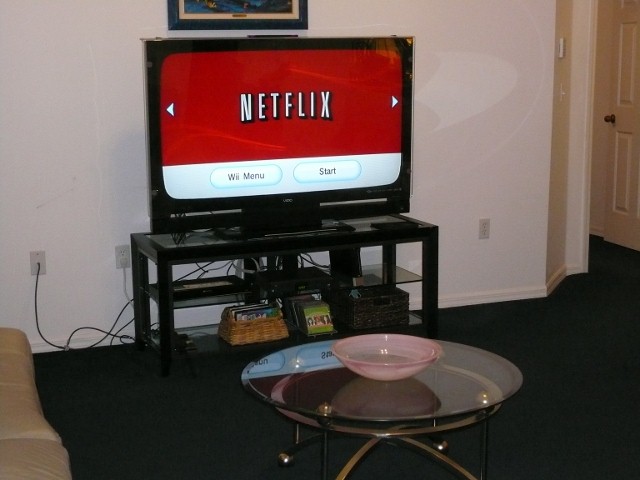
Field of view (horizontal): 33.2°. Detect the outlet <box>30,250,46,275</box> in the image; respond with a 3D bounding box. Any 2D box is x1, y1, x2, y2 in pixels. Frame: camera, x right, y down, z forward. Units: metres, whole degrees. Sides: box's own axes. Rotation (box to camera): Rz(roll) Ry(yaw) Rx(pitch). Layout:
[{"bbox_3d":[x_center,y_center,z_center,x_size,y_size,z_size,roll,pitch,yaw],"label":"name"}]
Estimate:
[{"bbox_3d":[-1.347,0.114,5.137,0.070,0.114,0.012,-5,11,-21],"label":"outlet"}]

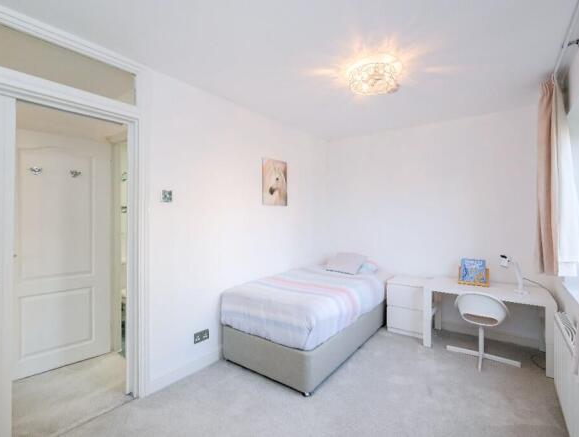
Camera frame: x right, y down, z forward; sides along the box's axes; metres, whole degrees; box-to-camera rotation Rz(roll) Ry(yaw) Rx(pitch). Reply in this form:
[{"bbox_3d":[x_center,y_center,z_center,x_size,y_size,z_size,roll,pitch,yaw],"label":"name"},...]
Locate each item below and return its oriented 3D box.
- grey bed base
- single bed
[{"bbox_3d":[0.345,1.170,3.060,0.890,0.340,1.890,0,0,36],"label":"grey bed base"},{"bbox_3d":[0.345,1.020,3.060,0.930,0.630,1.920,0,0,36],"label":"single bed"}]

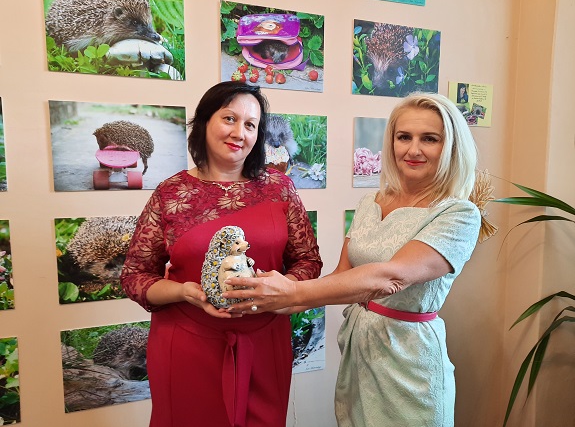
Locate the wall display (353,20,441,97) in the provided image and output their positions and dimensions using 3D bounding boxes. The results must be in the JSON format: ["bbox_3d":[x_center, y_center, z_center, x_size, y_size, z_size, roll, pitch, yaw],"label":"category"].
[{"bbox_3d":[0.477,-0.656,1.804,0.433,0.300,0.016,-2,7,-19],"label":"wall display"}]

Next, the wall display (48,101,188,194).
[{"bbox_3d":[-0.586,-0.234,1.482,0.444,0.303,0.016,-2,7,-19],"label":"wall display"}]

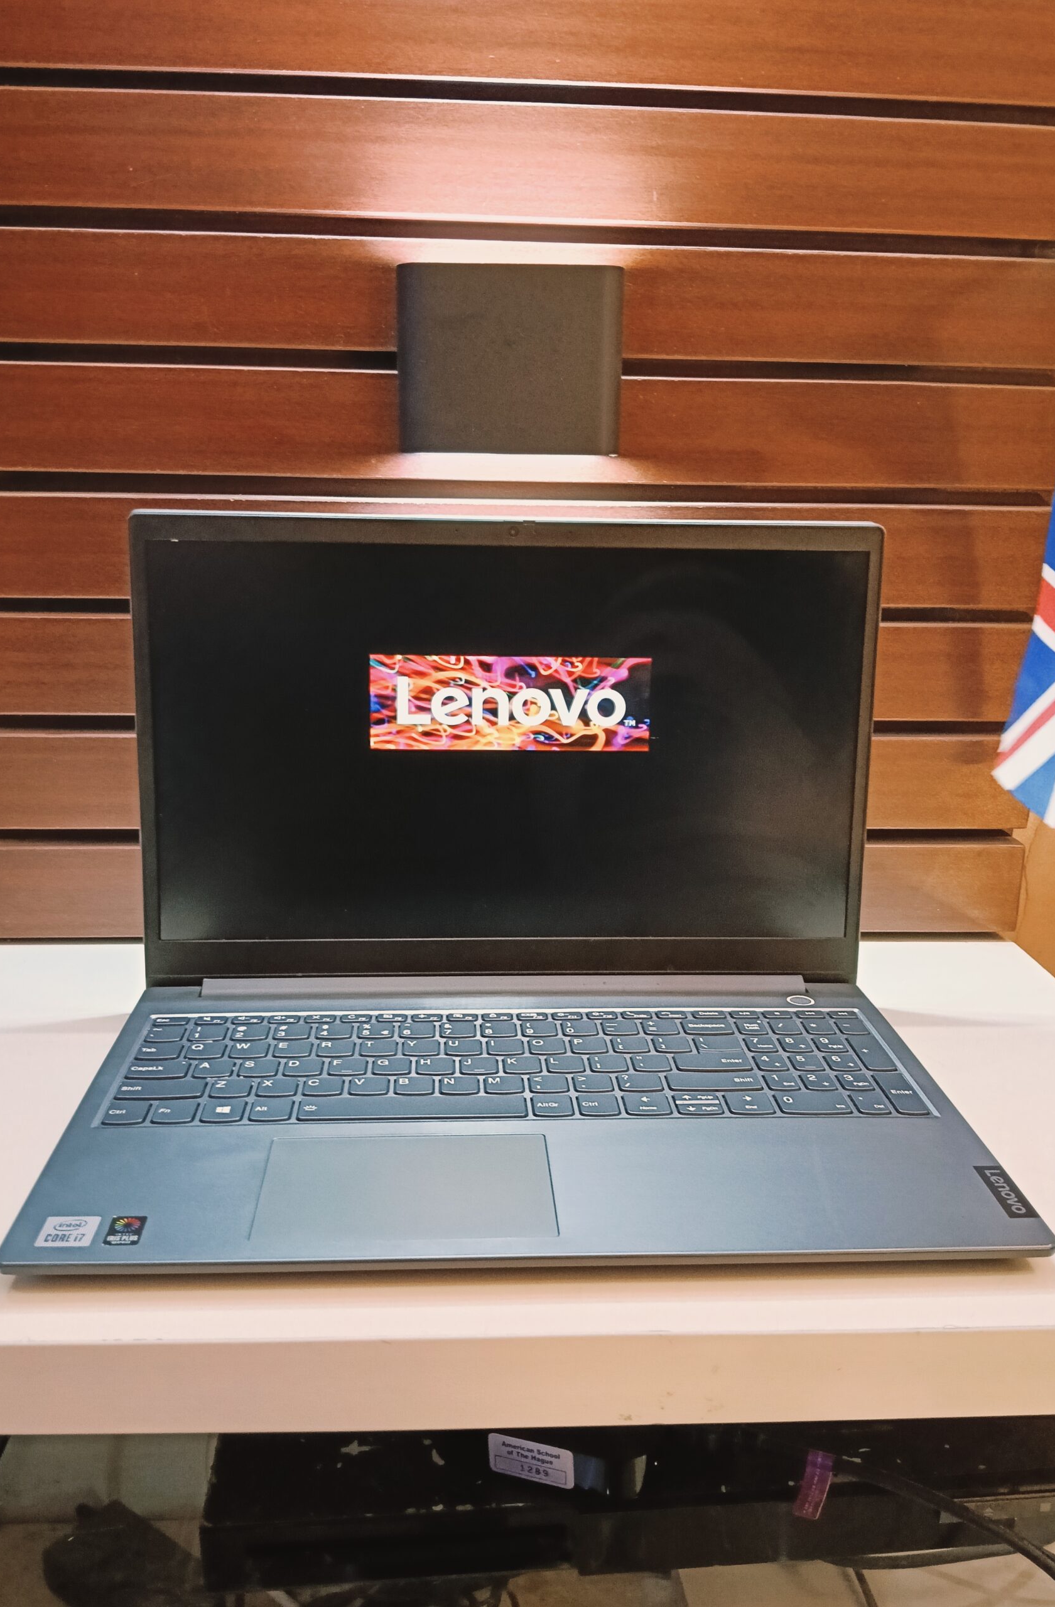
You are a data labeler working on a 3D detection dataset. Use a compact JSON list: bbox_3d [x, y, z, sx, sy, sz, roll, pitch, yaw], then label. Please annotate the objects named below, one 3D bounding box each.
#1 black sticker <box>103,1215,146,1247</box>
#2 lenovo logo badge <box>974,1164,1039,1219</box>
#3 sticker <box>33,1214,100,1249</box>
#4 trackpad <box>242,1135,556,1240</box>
[{"bbox_3d":[-0.138,0.147,0.431,0.012,0.001,0.016,0,15,-4],"label":"black sticker"},{"bbox_3d":[0.178,0.144,0.467,0.011,0.001,0.034,0,15,-4],"label":"lenovo logo badge"},{"bbox_3d":[-0.157,0.147,0.430,0.018,0.001,0.017,0,15,-4],"label":"sticker"},{"bbox_3d":[-0.044,0.141,0.463,0.106,0.002,0.067,0,15,-4],"label":"trackpad"}]

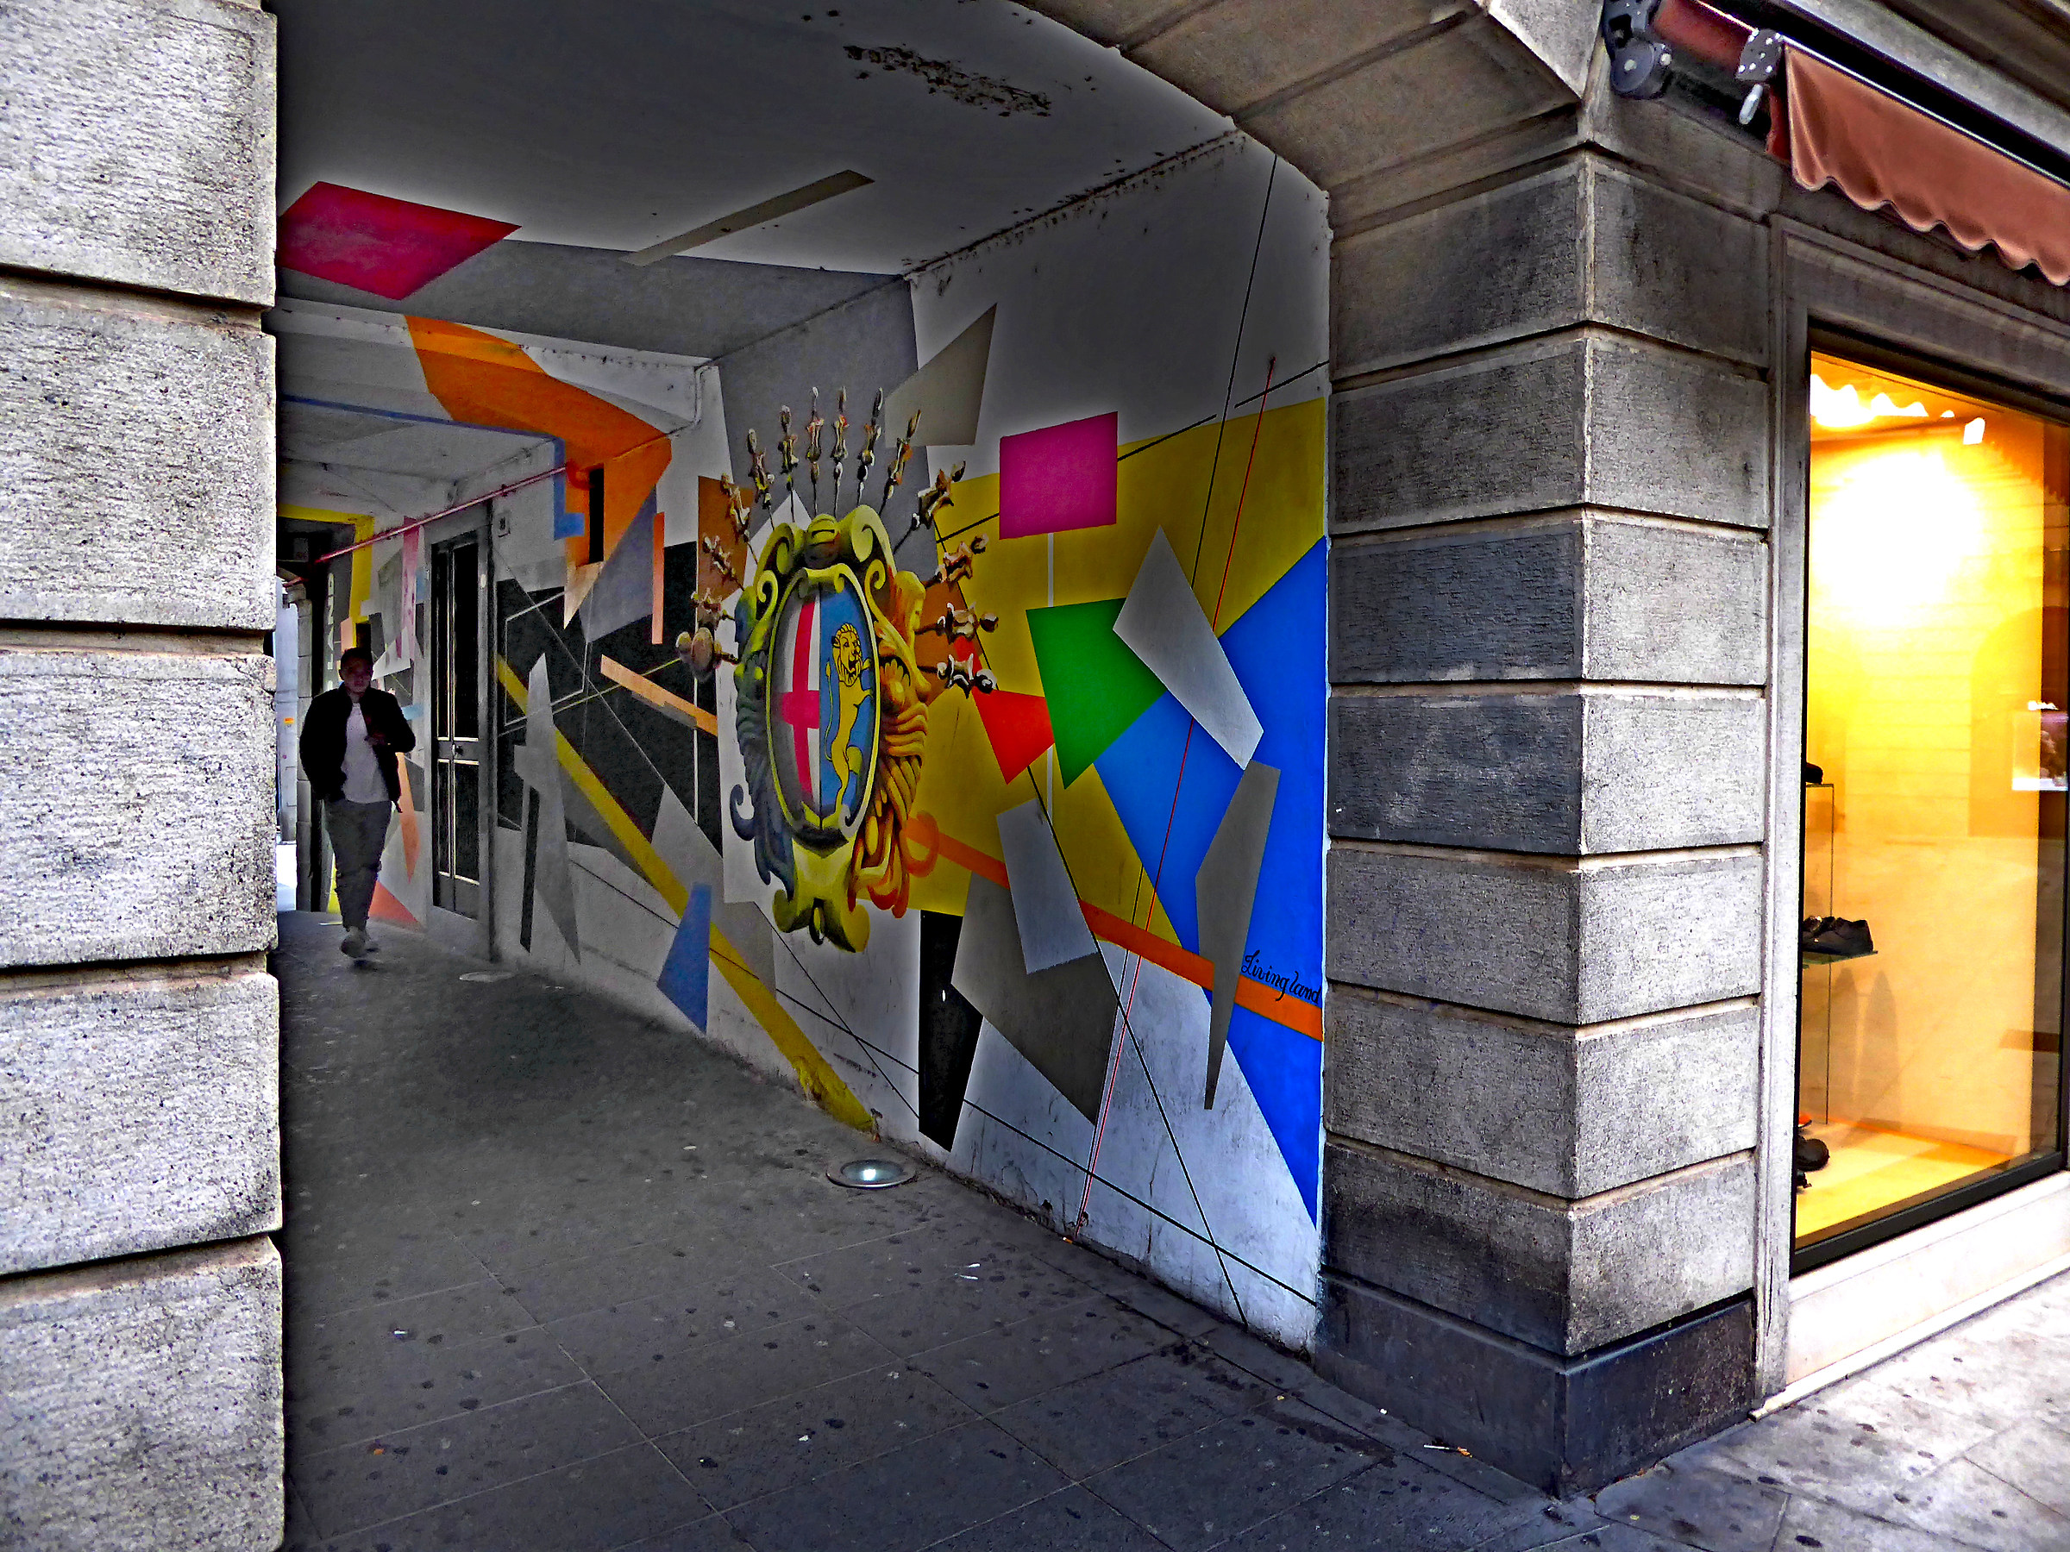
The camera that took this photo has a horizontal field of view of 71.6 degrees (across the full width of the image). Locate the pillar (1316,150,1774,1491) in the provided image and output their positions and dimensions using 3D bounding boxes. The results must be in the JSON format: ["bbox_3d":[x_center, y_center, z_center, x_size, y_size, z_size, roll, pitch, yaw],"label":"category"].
[{"bbox_3d":[1.161,0.101,3.375,0.700,2.720,0.700,-1,2,-35],"label":"pillar"}]

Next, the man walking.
[{"bbox_3d":[-3.730,0.147,7.900,0.580,1.740,0.420,-1,2,-34],"label":"man walking"}]

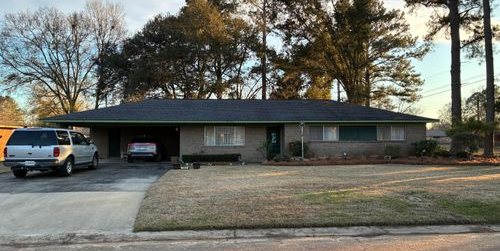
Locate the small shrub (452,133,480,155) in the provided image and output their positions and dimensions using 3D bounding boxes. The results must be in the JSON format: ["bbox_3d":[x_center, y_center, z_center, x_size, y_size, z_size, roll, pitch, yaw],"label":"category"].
[{"bbox_3d":[14.529,1.208,25.200,1.800,1.420,1.700,0,-3,-3],"label":"small shrub"}]

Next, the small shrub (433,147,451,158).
[{"bbox_3d":[12.240,1.726,24.000,1.100,0.740,1.000,0,-3,-3],"label":"small shrub"}]

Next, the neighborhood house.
[{"bbox_3d":[-0.449,0.264,28.518,24.700,4.600,10.400,0,-3,-3],"label":"neighborhood house"}]

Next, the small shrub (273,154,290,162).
[{"bbox_3d":[1.955,2.048,23.300,1.070,0.480,0.850,0,-3,-3],"label":"small shrub"}]

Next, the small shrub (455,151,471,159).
[{"bbox_3d":[13.412,1.830,23.700,0.970,0.480,0.850,0,-3,-3],"label":"small shrub"}]

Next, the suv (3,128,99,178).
[{"bbox_3d":[-8.217,1.128,16.195,2.000,1.900,5.200,0,-3,-5],"label":"suv"}]

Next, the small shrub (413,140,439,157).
[{"bbox_3d":[11.357,1.424,24.300,1.620,1.120,1.500,0,-3,-3],"label":"small shrub"}]

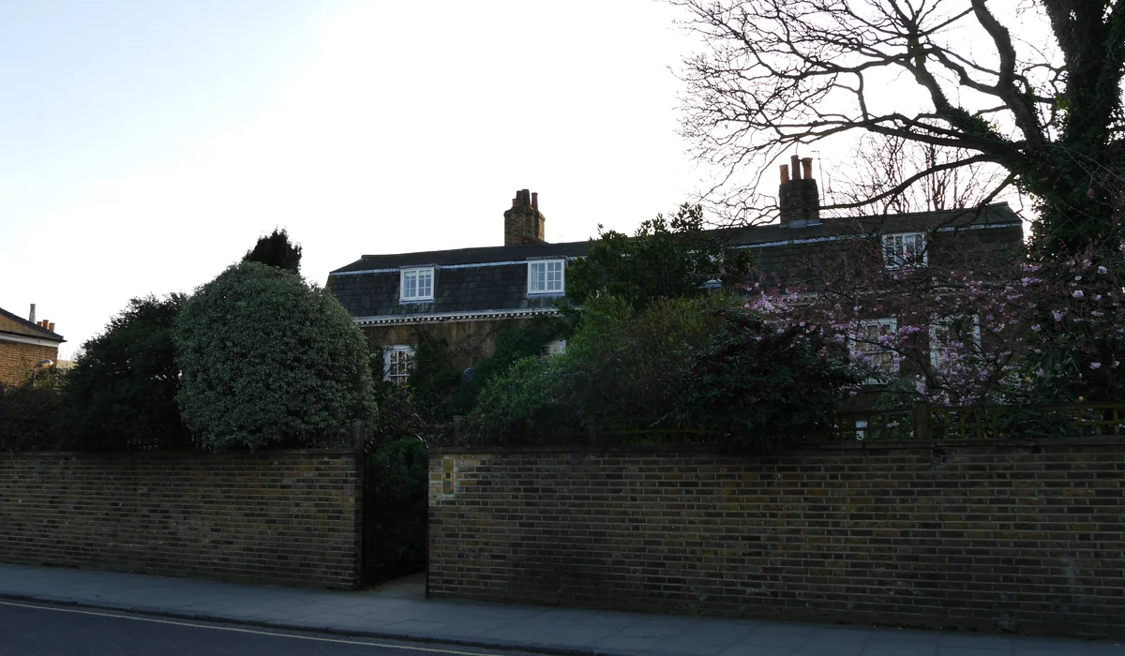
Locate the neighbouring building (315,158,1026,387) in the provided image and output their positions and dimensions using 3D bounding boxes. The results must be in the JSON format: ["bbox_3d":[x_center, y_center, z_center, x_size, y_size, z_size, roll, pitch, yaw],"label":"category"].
[{"bbox_3d":[2.950,0.306,29.395,21.450,10.900,6.200,-3,-9,17],"label":"neighbouring building"}]

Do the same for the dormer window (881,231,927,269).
[{"bbox_3d":[9.422,-2.085,25.083,1.139,1.019,0.500,-3,-9,17],"label":"dormer window"}]

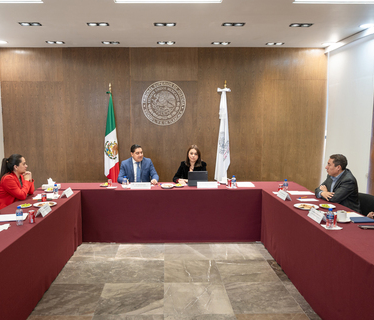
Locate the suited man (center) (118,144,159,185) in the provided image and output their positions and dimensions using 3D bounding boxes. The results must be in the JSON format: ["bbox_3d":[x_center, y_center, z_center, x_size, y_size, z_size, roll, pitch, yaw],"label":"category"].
[{"bbox_3d":[-0.754,0.425,5.042,0.630,1.340,0.800,0,6,-3],"label":"suited man (center)"}]

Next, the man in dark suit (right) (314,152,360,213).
[{"bbox_3d":[1.750,0.580,3.761,0.760,1.300,0.560,0,6,2],"label":"man in dark suit (right)"}]

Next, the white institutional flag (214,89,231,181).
[{"bbox_3d":[0.609,-0.378,5.410,0.290,1.700,0.230,0,6,0],"label":"white institutional flag"}]

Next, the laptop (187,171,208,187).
[{"bbox_3d":[0.163,0.272,4.734,0.295,0.215,0.220,0,6,0],"label":"laptop"}]

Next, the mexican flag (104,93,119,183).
[{"bbox_3d":[-1.277,-0.308,5.417,0.260,1.720,0.220,0,6,0],"label":"mexican flag"}]

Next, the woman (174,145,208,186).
[{"bbox_3d":[0.070,0.425,5.042,0.530,1.330,0.780,0,6,0],"label":"woman"}]

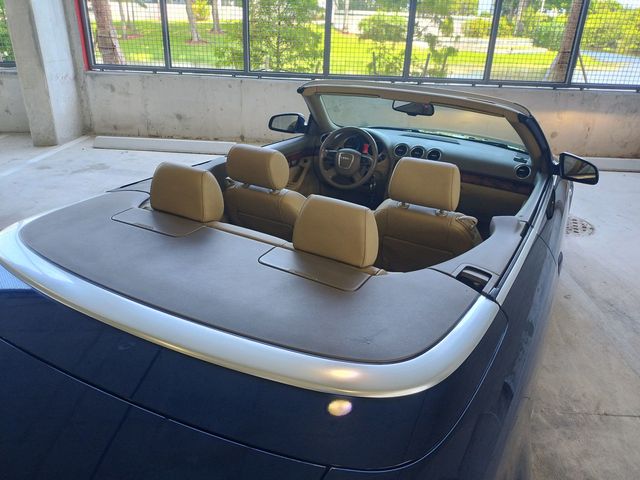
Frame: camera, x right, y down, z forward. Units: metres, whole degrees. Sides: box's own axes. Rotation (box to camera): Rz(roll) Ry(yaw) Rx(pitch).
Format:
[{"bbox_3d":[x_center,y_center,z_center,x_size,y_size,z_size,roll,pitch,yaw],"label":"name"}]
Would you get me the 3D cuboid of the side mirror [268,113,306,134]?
[{"bbox_3d":[-0.213,-0.775,3.083,0.215,0.140,0.120,12,24,19],"label":"side mirror"}]

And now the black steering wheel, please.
[{"bbox_3d":[0.174,-0.494,2.796,0.375,0.375,0.120,15,1,26],"label":"black steering wheel"}]

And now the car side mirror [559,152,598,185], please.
[{"bbox_3d":[1.298,-0.365,2.329,0.200,0.145,0.120,18,26,32],"label":"car side mirror"}]

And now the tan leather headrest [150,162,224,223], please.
[{"bbox_3d":[-0.455,-0.183,1.615,0.240,0.180,0.135,15,25,26],"label":"tan leather headrest"}]

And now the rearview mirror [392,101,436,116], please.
[{"bbox_3d":[0.496,-0.714,2.485,0.240,0.070,0.050,23,29,39],"label":"rearview mirror"}]

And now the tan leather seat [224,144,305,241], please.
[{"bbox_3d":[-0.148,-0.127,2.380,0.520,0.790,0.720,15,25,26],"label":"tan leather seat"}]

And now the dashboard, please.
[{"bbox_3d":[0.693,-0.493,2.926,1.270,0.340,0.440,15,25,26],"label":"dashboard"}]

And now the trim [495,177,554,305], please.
[{"bbox_3d":[0.857,-0.068,1.823,0.045,0.040,1.480,15,25,26],"label":"trim"}]

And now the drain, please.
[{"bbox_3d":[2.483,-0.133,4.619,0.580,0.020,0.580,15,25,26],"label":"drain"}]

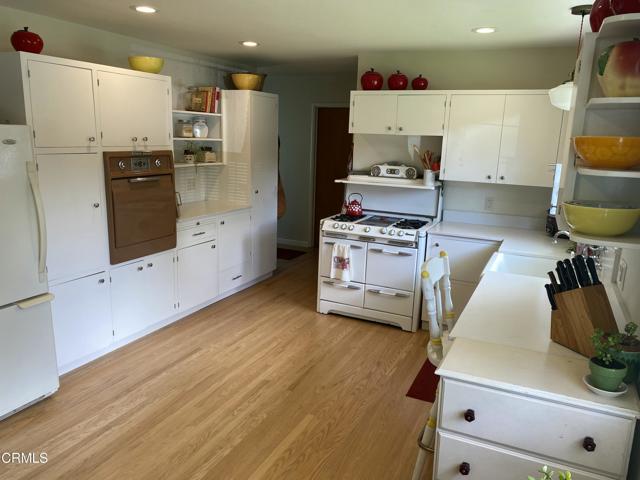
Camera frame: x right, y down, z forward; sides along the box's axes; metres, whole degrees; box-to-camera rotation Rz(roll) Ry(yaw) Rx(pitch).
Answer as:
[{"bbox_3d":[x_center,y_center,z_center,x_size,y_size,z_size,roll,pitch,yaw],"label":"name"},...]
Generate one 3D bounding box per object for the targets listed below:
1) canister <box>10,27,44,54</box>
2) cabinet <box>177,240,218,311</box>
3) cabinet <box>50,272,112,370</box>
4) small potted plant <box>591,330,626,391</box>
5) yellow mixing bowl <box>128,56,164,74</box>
[{"bbox_3d":[-1.776,-1.203,2.918,0.172,0.166,0.172,7,13,25],"label":"canister"},{"bbox_3d":[-1.384,0.296,4.596,0.580,0.589,0.556,7,13,25],"label":"cabinet"},{"bbox_3d":[-1.950,0.539,3.571,0.580,0.629,0.461,7,13,26],"label":"cabinet"},{"bbox_3d":[0.922,0.372,1.535,0.115,0.180,0.115,8,13,25],"label":"small potted plant"},{"bbox_3d":[-1.386,-1.377,3.846,0.270,0.130,0.270,2,12,0],"label":"yellow mixing bowl"}]

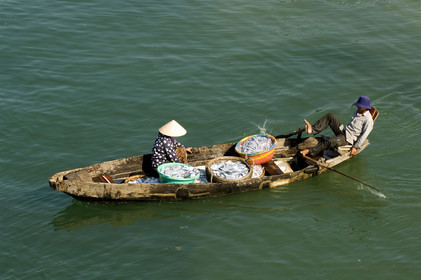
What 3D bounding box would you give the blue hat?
[{"bbox_3d":[2.386,-0.585,30.064,0.285,0.150,0.270,-4,33,-33],"label":"blue hat"}]

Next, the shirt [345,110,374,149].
[{"bbox_3d":[2.340,-0.173,30.272,0.320,0.600,0.460,15,16,-36],"label":"shirt"}]

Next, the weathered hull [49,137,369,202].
[{"bbox_3d":[-0.016,0.469,30.047,5.050,0.620,1.220,-6,29,-11],"label":"weathered hull"}]

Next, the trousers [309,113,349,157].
[{"bbox_3d":[1.856,-0.086,30.202,0.600,0.520,0.500,-5,28,-9],"label":"trousers"}]

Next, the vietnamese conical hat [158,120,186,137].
[{"bbox_3d":[-0.569,-0.214,29.666,0.425,0.180,0.425,4,28,-2],"label":"vietnamese conical hat"}]

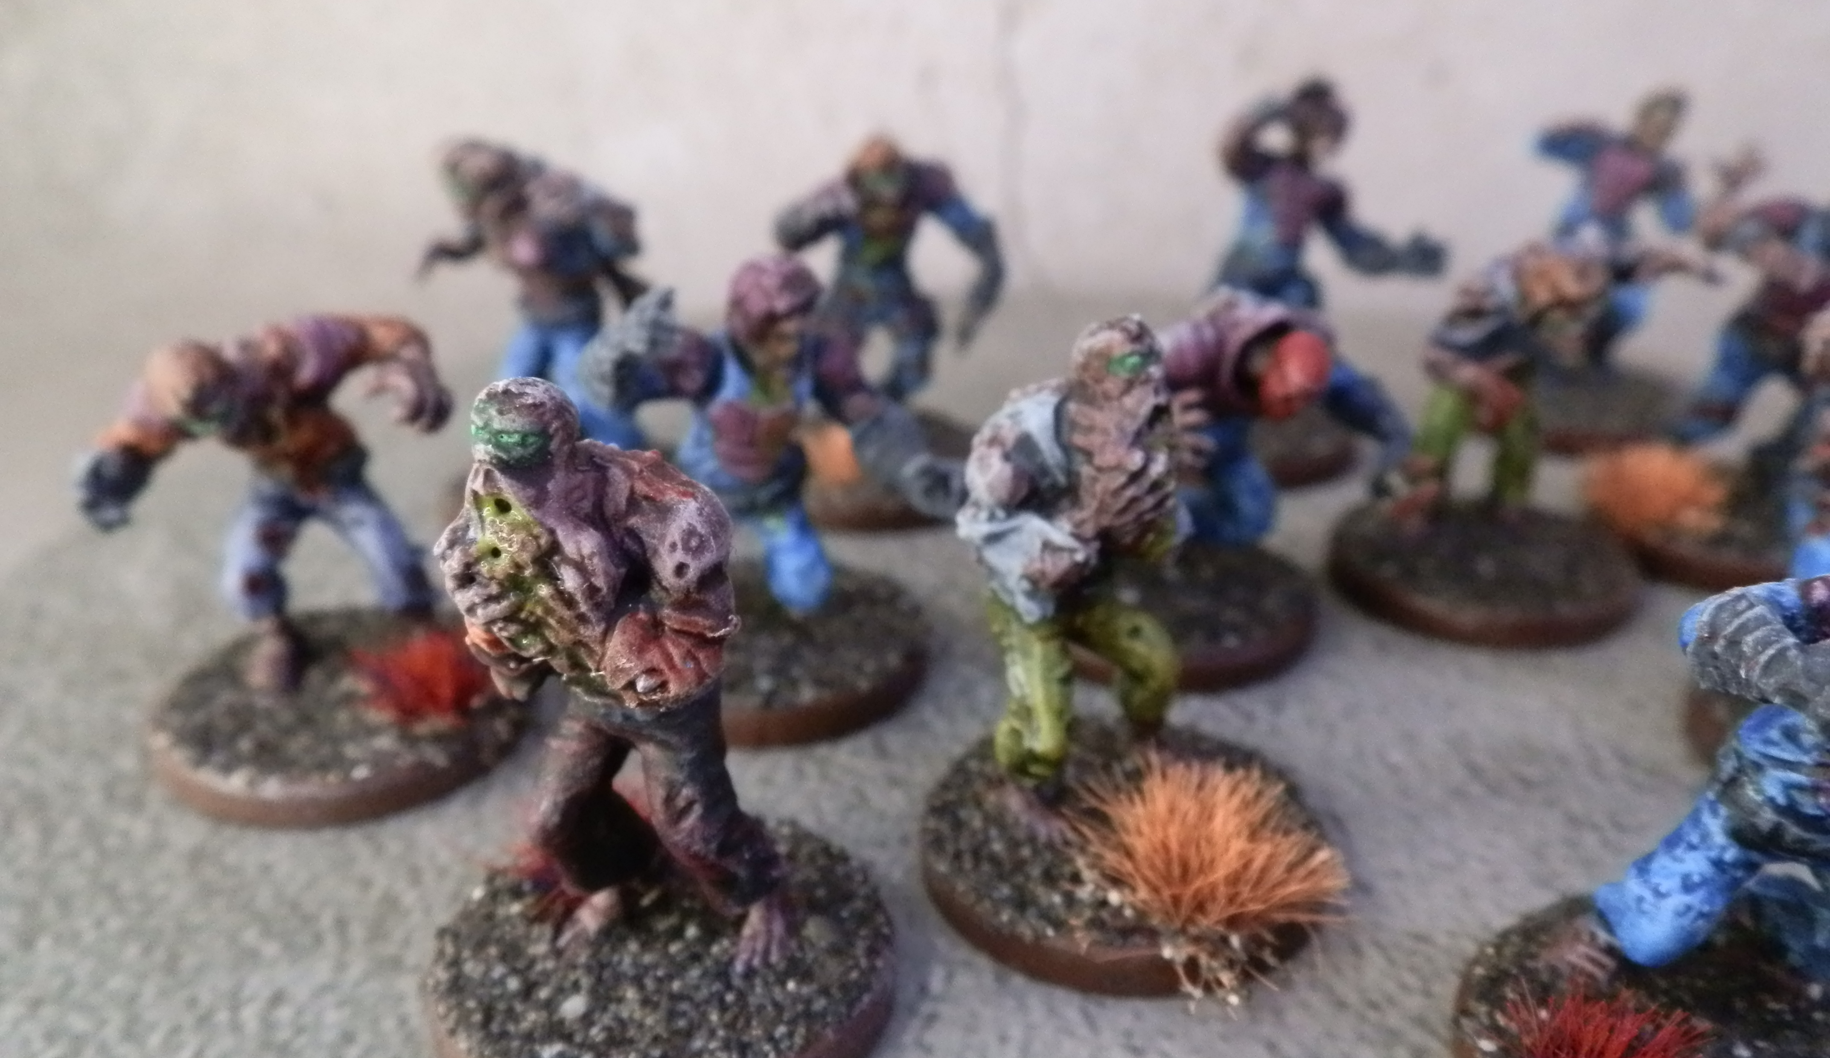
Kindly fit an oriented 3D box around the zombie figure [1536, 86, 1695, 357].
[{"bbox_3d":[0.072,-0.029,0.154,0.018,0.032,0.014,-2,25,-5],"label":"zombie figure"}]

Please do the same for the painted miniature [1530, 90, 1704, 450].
[{"bbox_3d":[0.074,-0.028,0.155,0.025,0.035,0.025,-2,25,-5],"label":"painted miniature"}]

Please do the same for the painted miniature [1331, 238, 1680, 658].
[{"bbox_3d":[0.049,-0.009,0.120,0.026,0.029,0.025,2,25,5],"label":"painted miniature"}]

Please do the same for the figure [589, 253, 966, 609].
[{"bbox_3d":[-0.011,-0.005,0.105,0.022,0.029,0.018,-14,28,-27],"label":"figure"}]

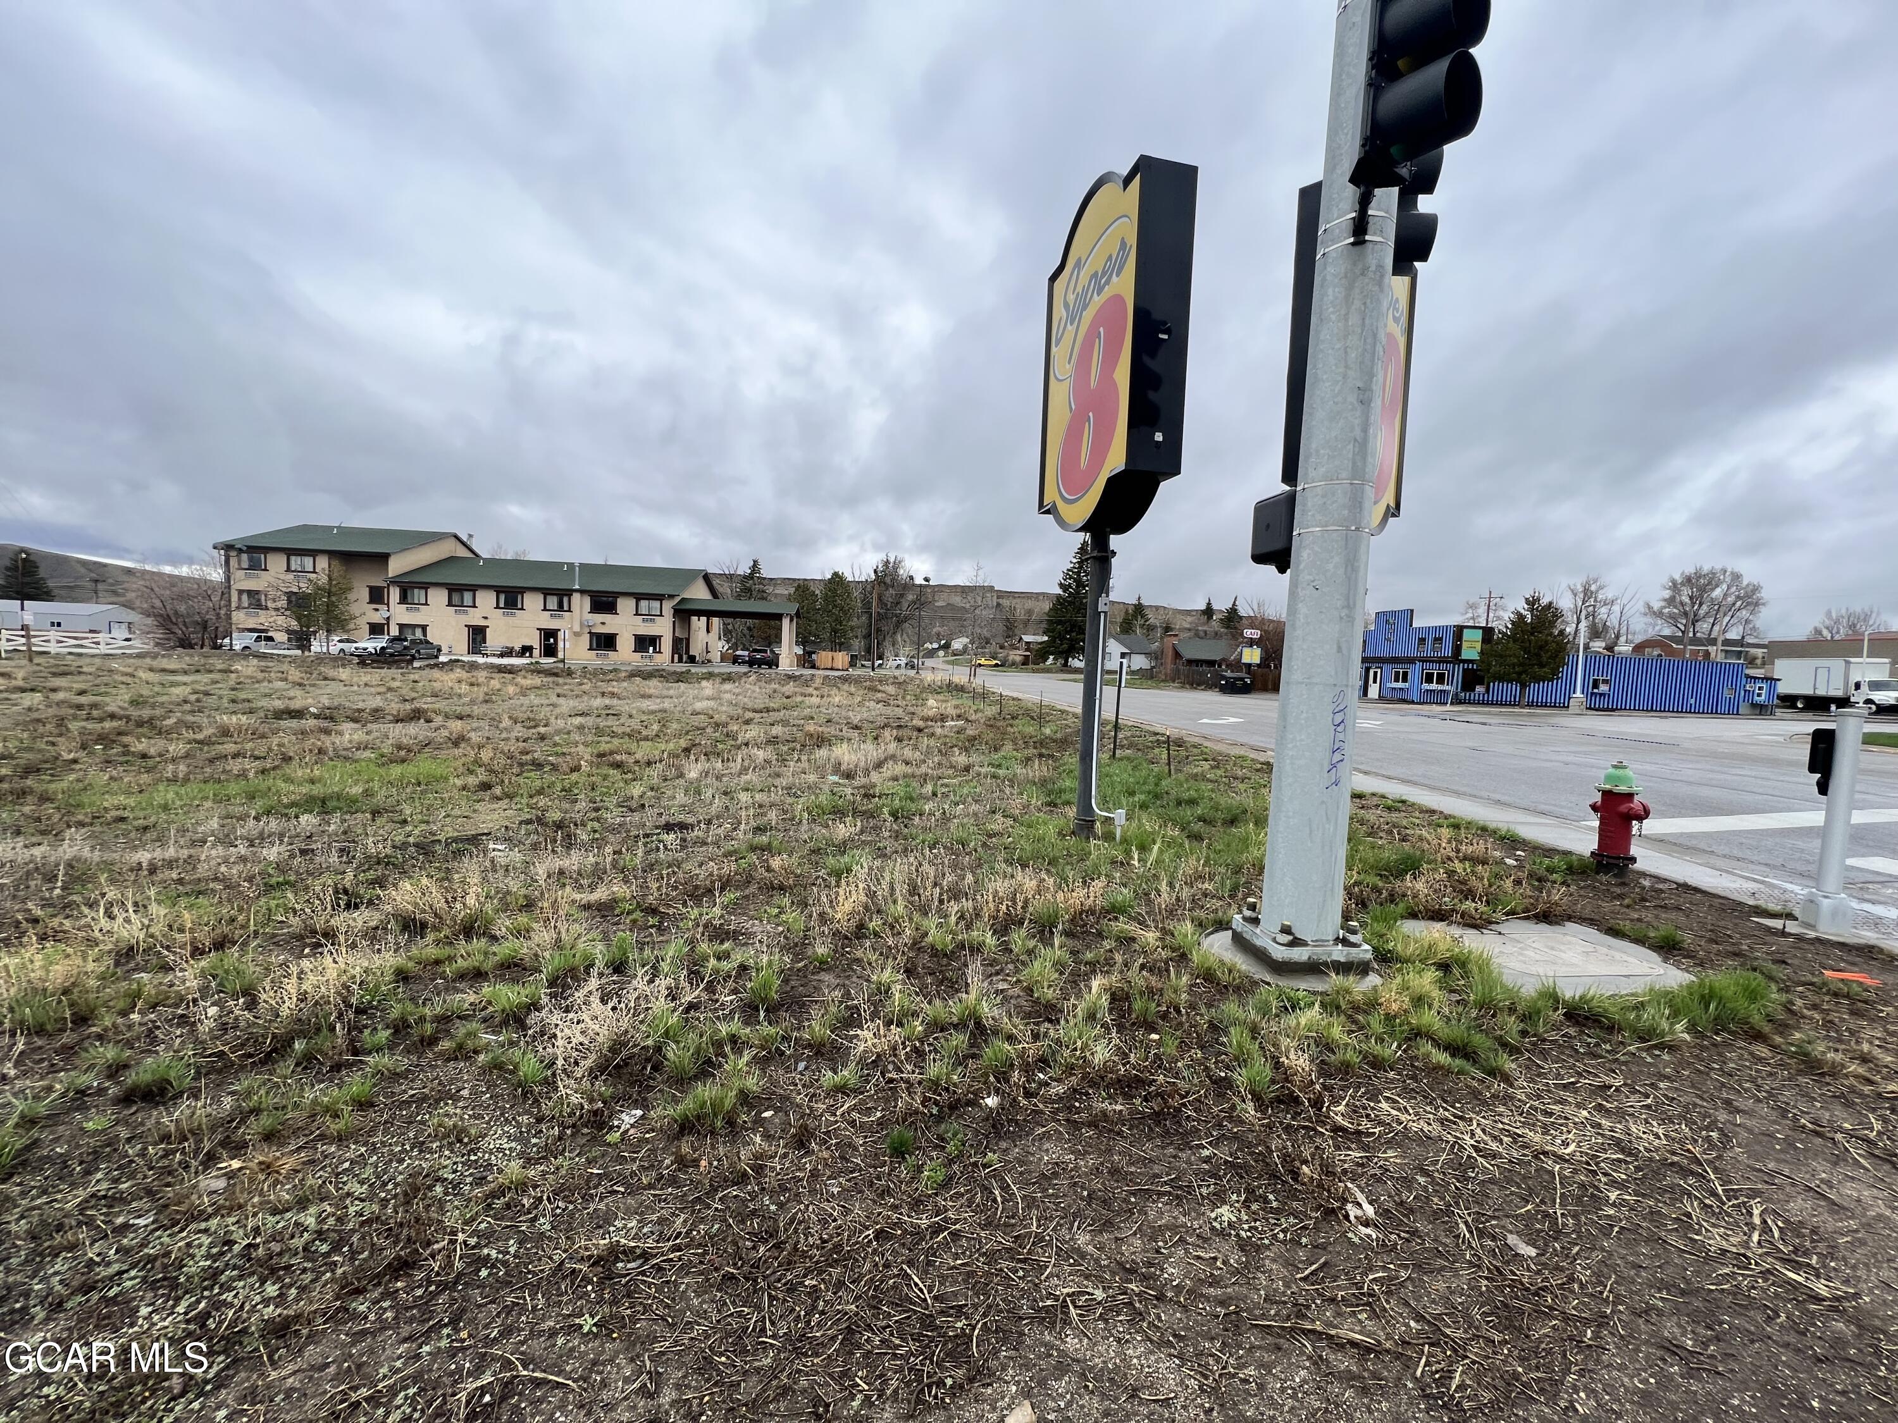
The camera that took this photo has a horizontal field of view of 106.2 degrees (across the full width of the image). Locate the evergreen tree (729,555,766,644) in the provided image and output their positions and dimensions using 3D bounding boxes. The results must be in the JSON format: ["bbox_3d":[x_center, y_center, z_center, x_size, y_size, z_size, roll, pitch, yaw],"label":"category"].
[{"bbox_3d":[-26.028,-13.119,92.477,4.900,13.616,4.900,2,4,-5],"label":"evergreen tree"}]

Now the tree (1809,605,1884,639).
[{"bbox_3d":[111.196,-7.156,88.412,7.000,11.902,7.000,-1,5,-39],"label":"tree"}]

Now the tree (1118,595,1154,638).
[{"bbox_3d":[32.022,-13.690,122.433,6.000,12.503,6.000,3,4,14],"label":"tree"}]

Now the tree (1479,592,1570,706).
[{"bbox_3d":[37.342,-4.087,46.251,4.700,7.255,4.700,5,5,39],"label":"tree"}]

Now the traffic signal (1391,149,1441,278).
[{"bbox_3d":[2.475,-2.930,3.865,0.420,1.060,0.360,2,4,-3],"label":"traffic signal"}]

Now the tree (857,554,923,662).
[{"bbox_3d":[-7.959,-13.594,95.517,8.700,14.951,8.700,2,4,-5],"label":"tree"}]

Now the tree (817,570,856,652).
[{"bbox_3d":[-12.879,-10.341,80.384,4.800,10.976,4.800,2,4,-5],"label":"tree"}]

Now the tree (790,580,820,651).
[{"bbox_3d":[-16.428,-9.787,80.335,3.800,9.582,3.800,2,4,-5],"label":"tree"}]

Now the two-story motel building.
[{"bbox_3d":[-34.191,-9.965,63.502,43.280,10.900,16.800,2,4,-5],"label":"two-story motel building"}]

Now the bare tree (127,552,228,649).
[{"bbox_3d":[-54.205,-7.604,50.241,5.200,6.967,5.200,6,5,43],"label":"bare tree"}]

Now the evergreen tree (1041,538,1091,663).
[{"bbox_3d":[17.334,-14.832,98.619,7.600,17.890,7.600,3,4,10],"label":"evergreen tree"}]

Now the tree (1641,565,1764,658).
[{"bbox_3d":[89.971,-10.341,85.497,10.800,14.200,10.800,2,4,-5],"label":"tree"}]

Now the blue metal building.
[{"bbox_3d":[42.258,-3.441,50.339,22.500,6.100,10.600,2,4,-5],"label":"blue metal building"}]

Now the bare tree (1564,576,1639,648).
[{"bbox_3d":[66.228,-7.766,72.412,6.300,11.913,6.300,6,5,42],"label":"bare tree"}]

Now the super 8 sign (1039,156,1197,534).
[{"bbox_3d":[1.328,-2.923,5.987,0.457,2.841,1.696,1,4,-15],"label":"super 8 sign"}]

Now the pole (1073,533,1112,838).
[{"bbox_3d":[1.265,-0.230,6.158,0.180,2.640,0.180,2,4,-5],"label":"pole"}]

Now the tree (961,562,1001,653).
[{"bbox_3d":[4.362,-14.016,105.557,5.800,15.926,5.800,2,4,-5],"label":"tree"}]

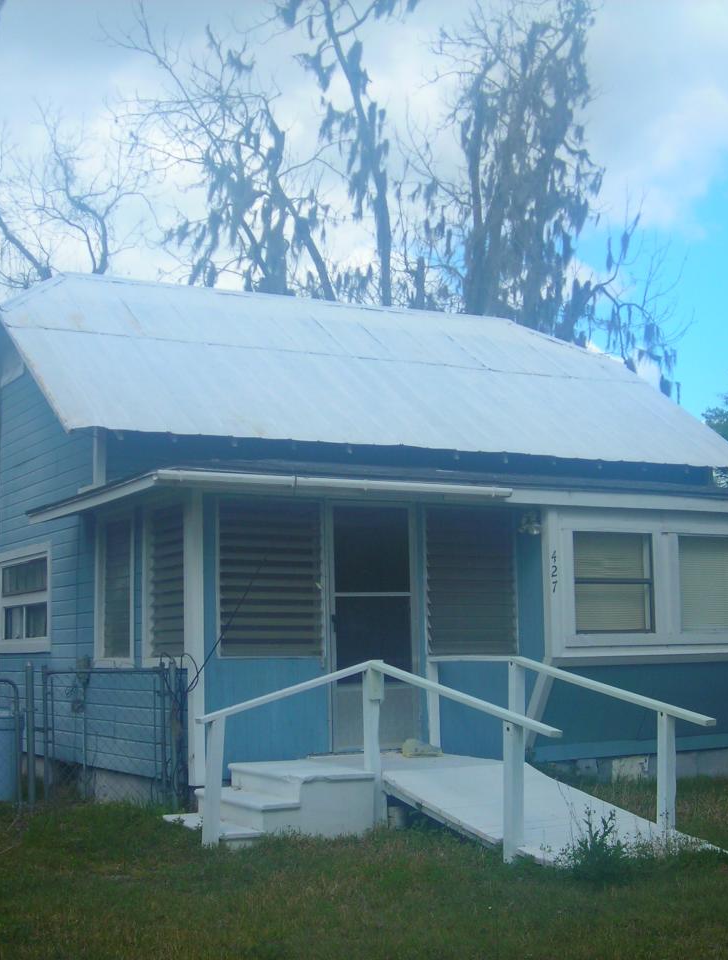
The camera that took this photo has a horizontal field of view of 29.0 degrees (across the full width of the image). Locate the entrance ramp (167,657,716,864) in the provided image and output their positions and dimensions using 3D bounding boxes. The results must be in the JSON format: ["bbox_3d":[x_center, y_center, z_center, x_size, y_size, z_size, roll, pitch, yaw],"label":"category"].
[{"bbox_3d":[0.257,1.846,9.693,2.725,1.227,3.713,3,-8,-29],"label":"entrance ramp"}]

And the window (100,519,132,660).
[{"bbox_3d":[-2.191,0.968,12.526,0.073,1.243,0.780,3,-8,-29],"label":"window"}]

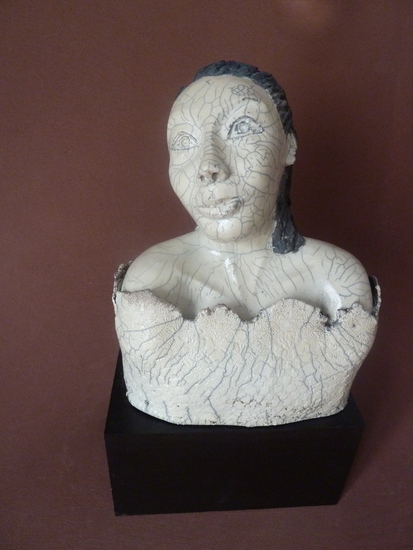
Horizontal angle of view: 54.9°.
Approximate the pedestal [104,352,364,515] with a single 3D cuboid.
[{"bbox_3d":[0.033,0.240,0.658,0.350,0.188,0.189,0,30,-5],"label":"pedestal"}]

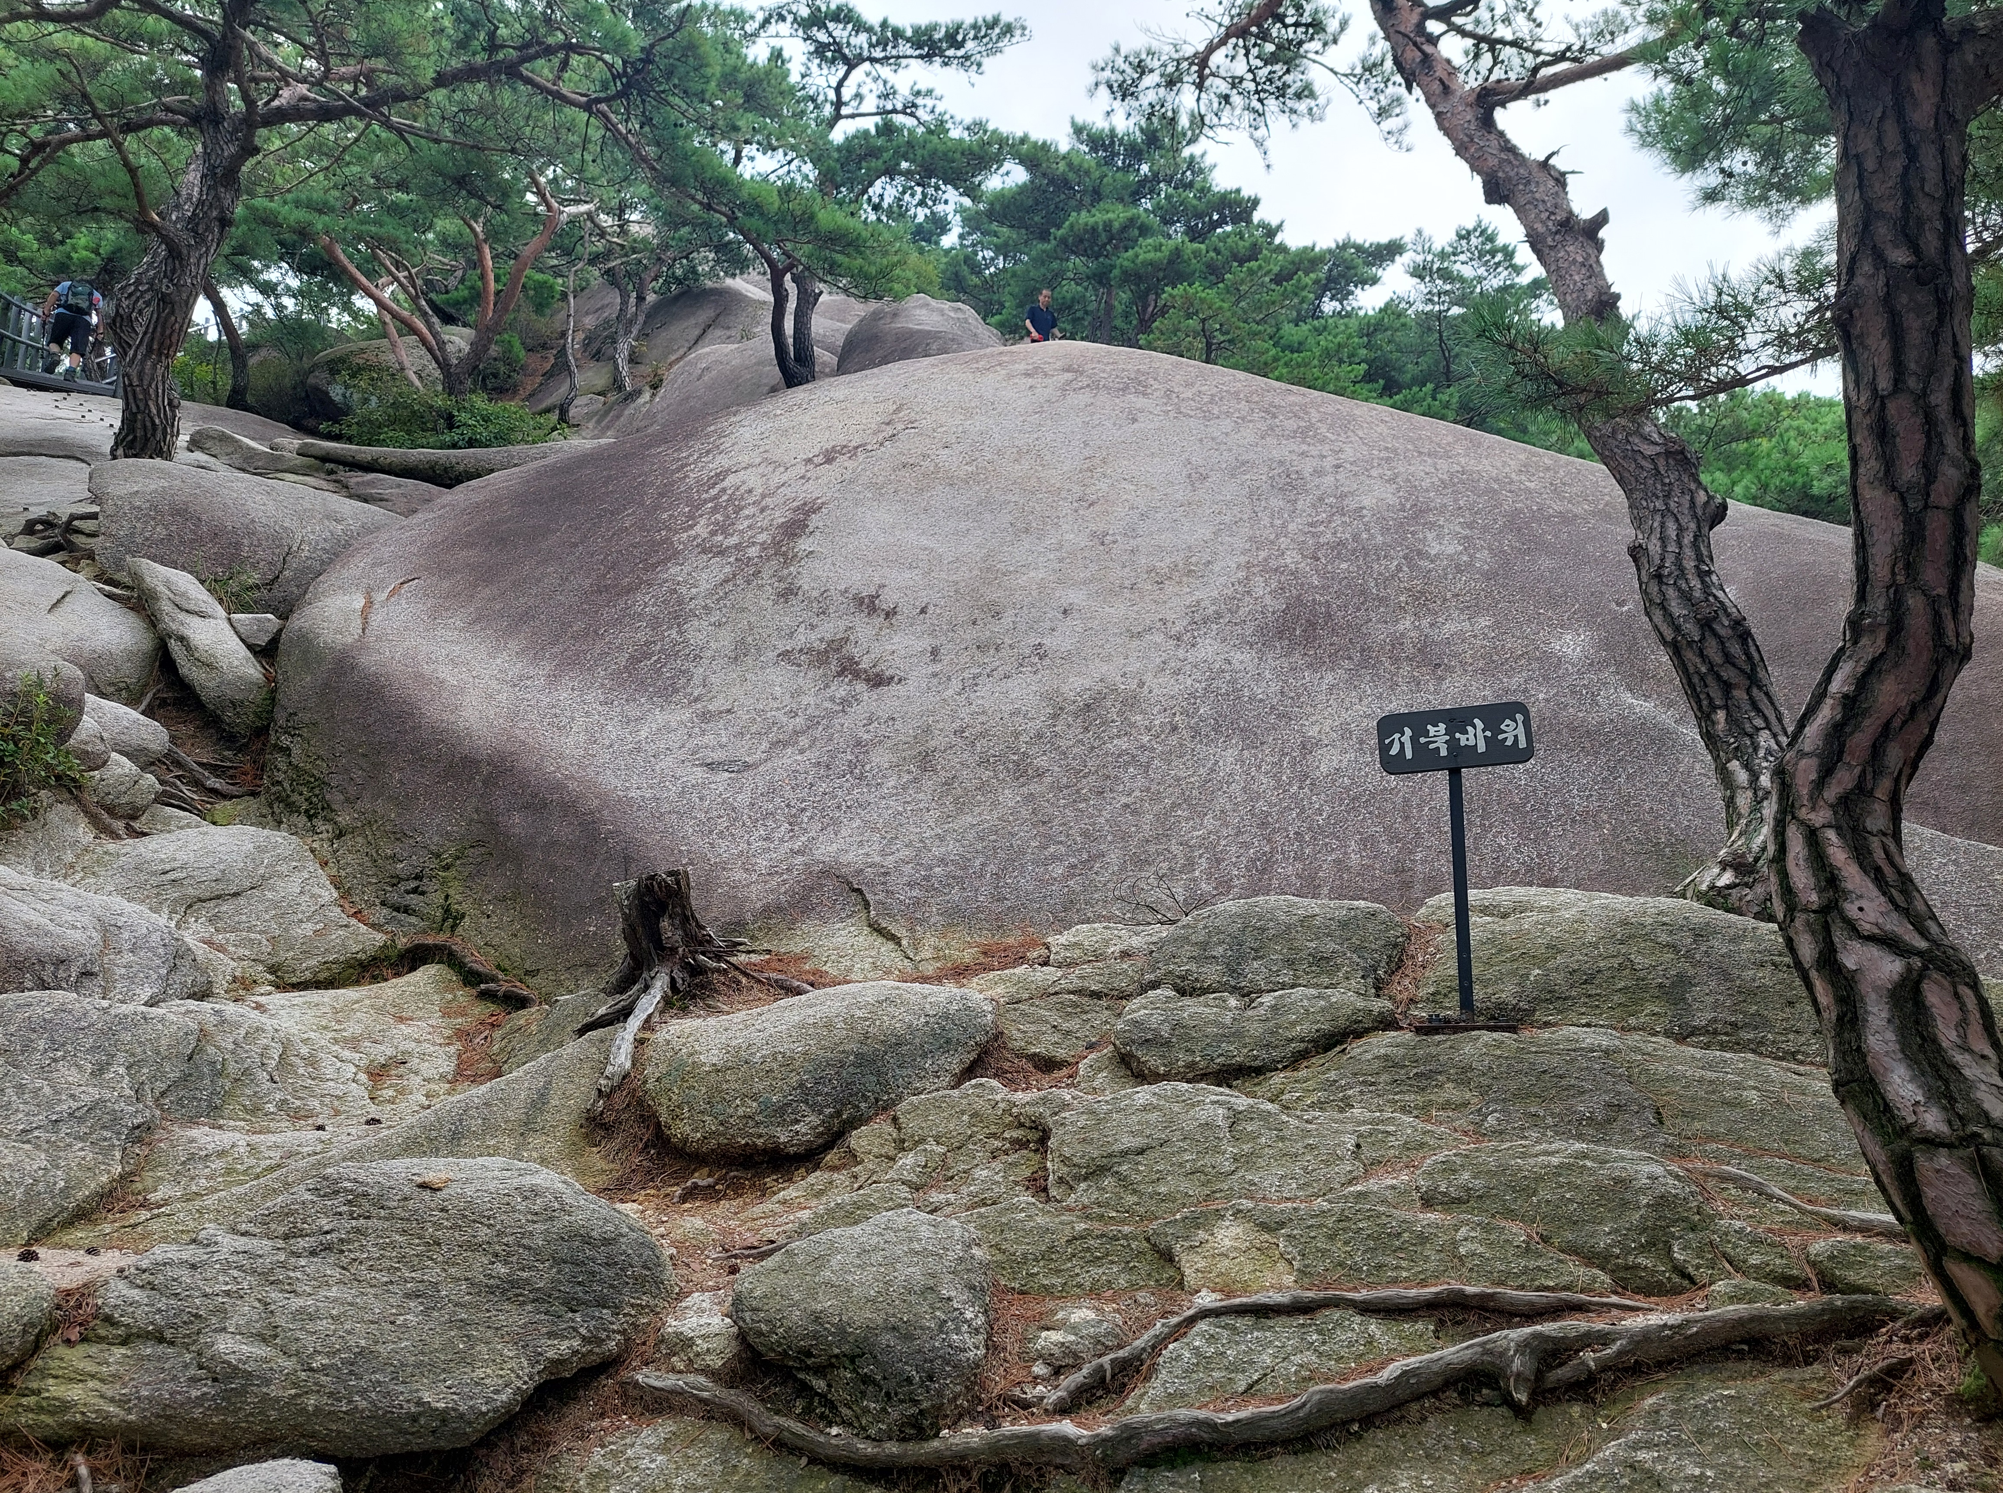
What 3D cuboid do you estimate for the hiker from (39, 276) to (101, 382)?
[{"bbox_3d":[-10.611,-4.757,16.500,0.560,1.380,0.650,7,-12,-34],"label":"hiker"}]

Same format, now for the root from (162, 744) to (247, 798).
[{"bbox_3d":[-4.354,0.141,7.900,0.420,0.220,0.350,6,-11,-29],"label":"root"}]

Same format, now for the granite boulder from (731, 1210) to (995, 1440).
[{"bbox_3d":[-0.347,1.415,3.550,0.620,0.500,0.520,1,-10,-5],"label":"granite boulder"}]

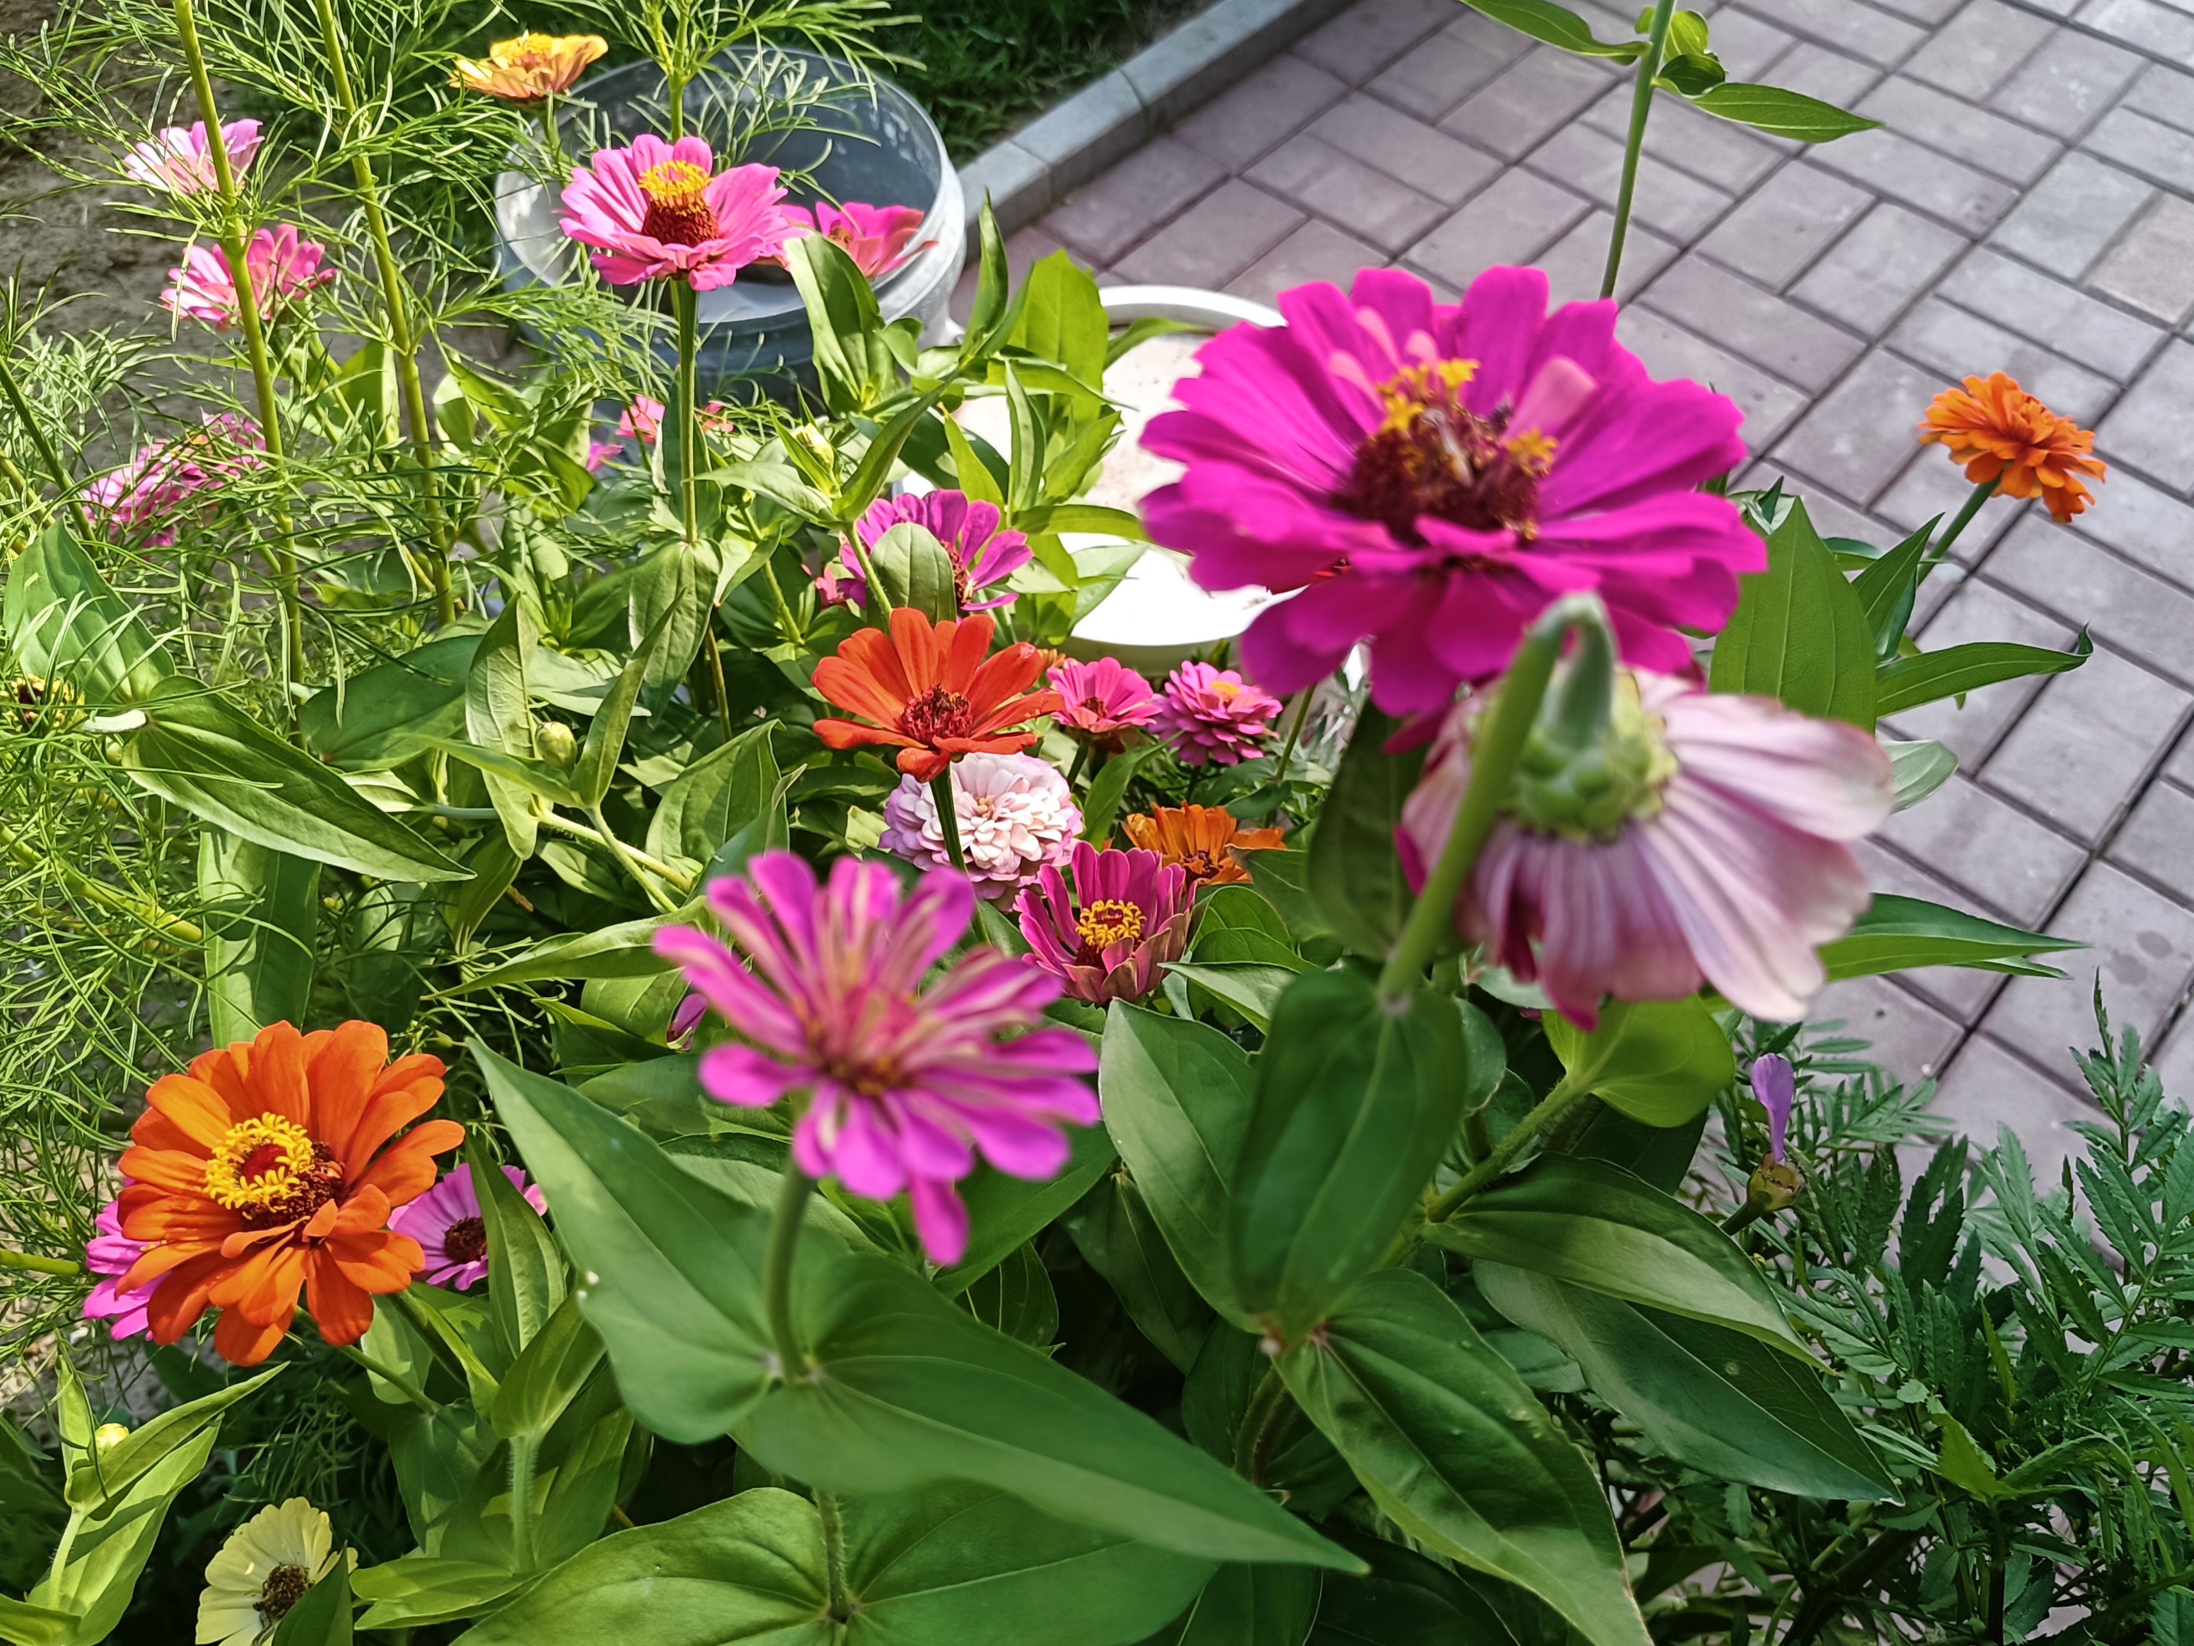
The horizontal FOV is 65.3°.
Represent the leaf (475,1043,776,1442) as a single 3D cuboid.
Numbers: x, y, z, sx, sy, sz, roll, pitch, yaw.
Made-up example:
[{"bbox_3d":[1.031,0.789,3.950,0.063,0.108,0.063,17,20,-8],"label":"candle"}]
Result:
[{"bbox_3d":[-0.120,0.094,0.400,0.106,0.025,0.046,41,65,16],"label":"leaf"}]

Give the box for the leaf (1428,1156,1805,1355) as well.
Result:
[{"bbox_3d":[0.124,0.105,0.403,0.099,0.018,0.042,20,66,-9],"label":"leaf"}]

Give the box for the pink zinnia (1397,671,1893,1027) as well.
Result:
[{"bbox_3d":[0.084,0.002,0.265,0.074,0.040,0.070,-11,43,10],"label":"pink zinnia"}]

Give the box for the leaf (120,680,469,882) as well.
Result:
[{"bbox_3d":[-0.223,-0.011,0.475,0.107,0.016,0.040,29,66,-2],"label":"leaf"}]

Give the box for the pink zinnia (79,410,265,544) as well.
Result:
[{"bbox_3d":[-0.328,-0.122,0.610,0.068,0.032,0.068,0,56,1],"label":"pink zinnia"}]

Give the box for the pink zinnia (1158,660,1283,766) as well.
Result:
[{"bbox_3d":[0.055,-0.049,0.775,0.057,0.036,0.053,-1,62,0],"label":"pink zinnia"}]

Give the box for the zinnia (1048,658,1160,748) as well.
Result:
[{"bbox_3d":[0.003,-0.055,0.780,0.050,0.034,0.046,-1,62,0],"label":"zinnia"}]

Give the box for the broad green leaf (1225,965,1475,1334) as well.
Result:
[{"bbox_3d":[0.035,0.051,0.253,0.033,0.064,0.015,15,28,11],"label":"broad green leaf"}]

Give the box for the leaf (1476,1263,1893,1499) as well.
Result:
[{"bbox_3d":[0.144,0.132,0.415,0.127,0.015,0.042,32,71,-9],"label":"leaf"}]

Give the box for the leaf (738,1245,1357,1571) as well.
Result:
[{"bbox_3d":[-0.009,0.110,0.320,0.120,0.020,0.051,19,67,-5],"label":"leaf"}]

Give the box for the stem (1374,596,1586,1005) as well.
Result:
[{"bbox_3d":[0.063,0.002,0.297,0.018,0.106,0.014,1,53,-2],"label":"stem"}]

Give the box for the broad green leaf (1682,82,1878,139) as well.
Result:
[{"bbox_3d":[0.184,-0.193,0.463,0.055,0.012,0.024,11,62,5],"label":"broad green leaf"}]

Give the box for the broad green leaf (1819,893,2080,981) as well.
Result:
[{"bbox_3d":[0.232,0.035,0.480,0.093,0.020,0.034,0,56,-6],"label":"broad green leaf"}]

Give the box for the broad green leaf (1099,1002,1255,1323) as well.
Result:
[{"bbox_3d":[0.026,0.094,0.480,0.042,0.022,0.095,-22,71,-14],"label":"broad green leaf"}]

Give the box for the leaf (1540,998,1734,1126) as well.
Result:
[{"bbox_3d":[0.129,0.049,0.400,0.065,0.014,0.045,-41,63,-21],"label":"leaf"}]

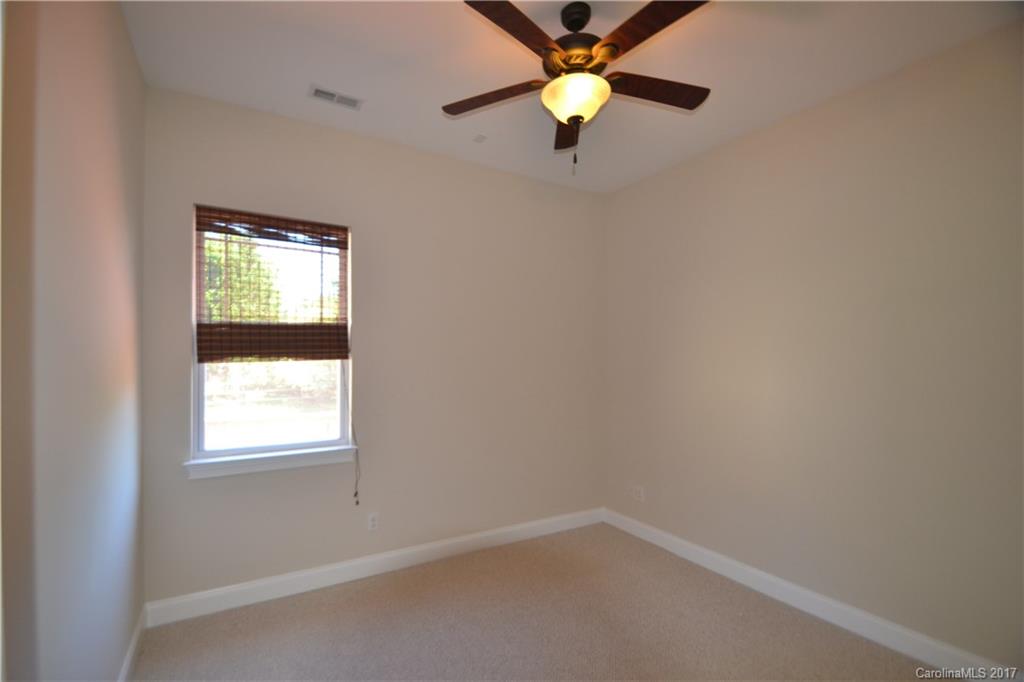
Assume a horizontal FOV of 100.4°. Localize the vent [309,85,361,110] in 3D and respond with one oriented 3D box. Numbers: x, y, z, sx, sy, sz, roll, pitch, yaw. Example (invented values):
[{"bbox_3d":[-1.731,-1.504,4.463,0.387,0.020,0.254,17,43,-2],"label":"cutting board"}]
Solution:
[{"bbox_3d":[-0.970,-1.335,2.352,0.280,0.025,0.135,1,-1,-30],"label":"vent"}]

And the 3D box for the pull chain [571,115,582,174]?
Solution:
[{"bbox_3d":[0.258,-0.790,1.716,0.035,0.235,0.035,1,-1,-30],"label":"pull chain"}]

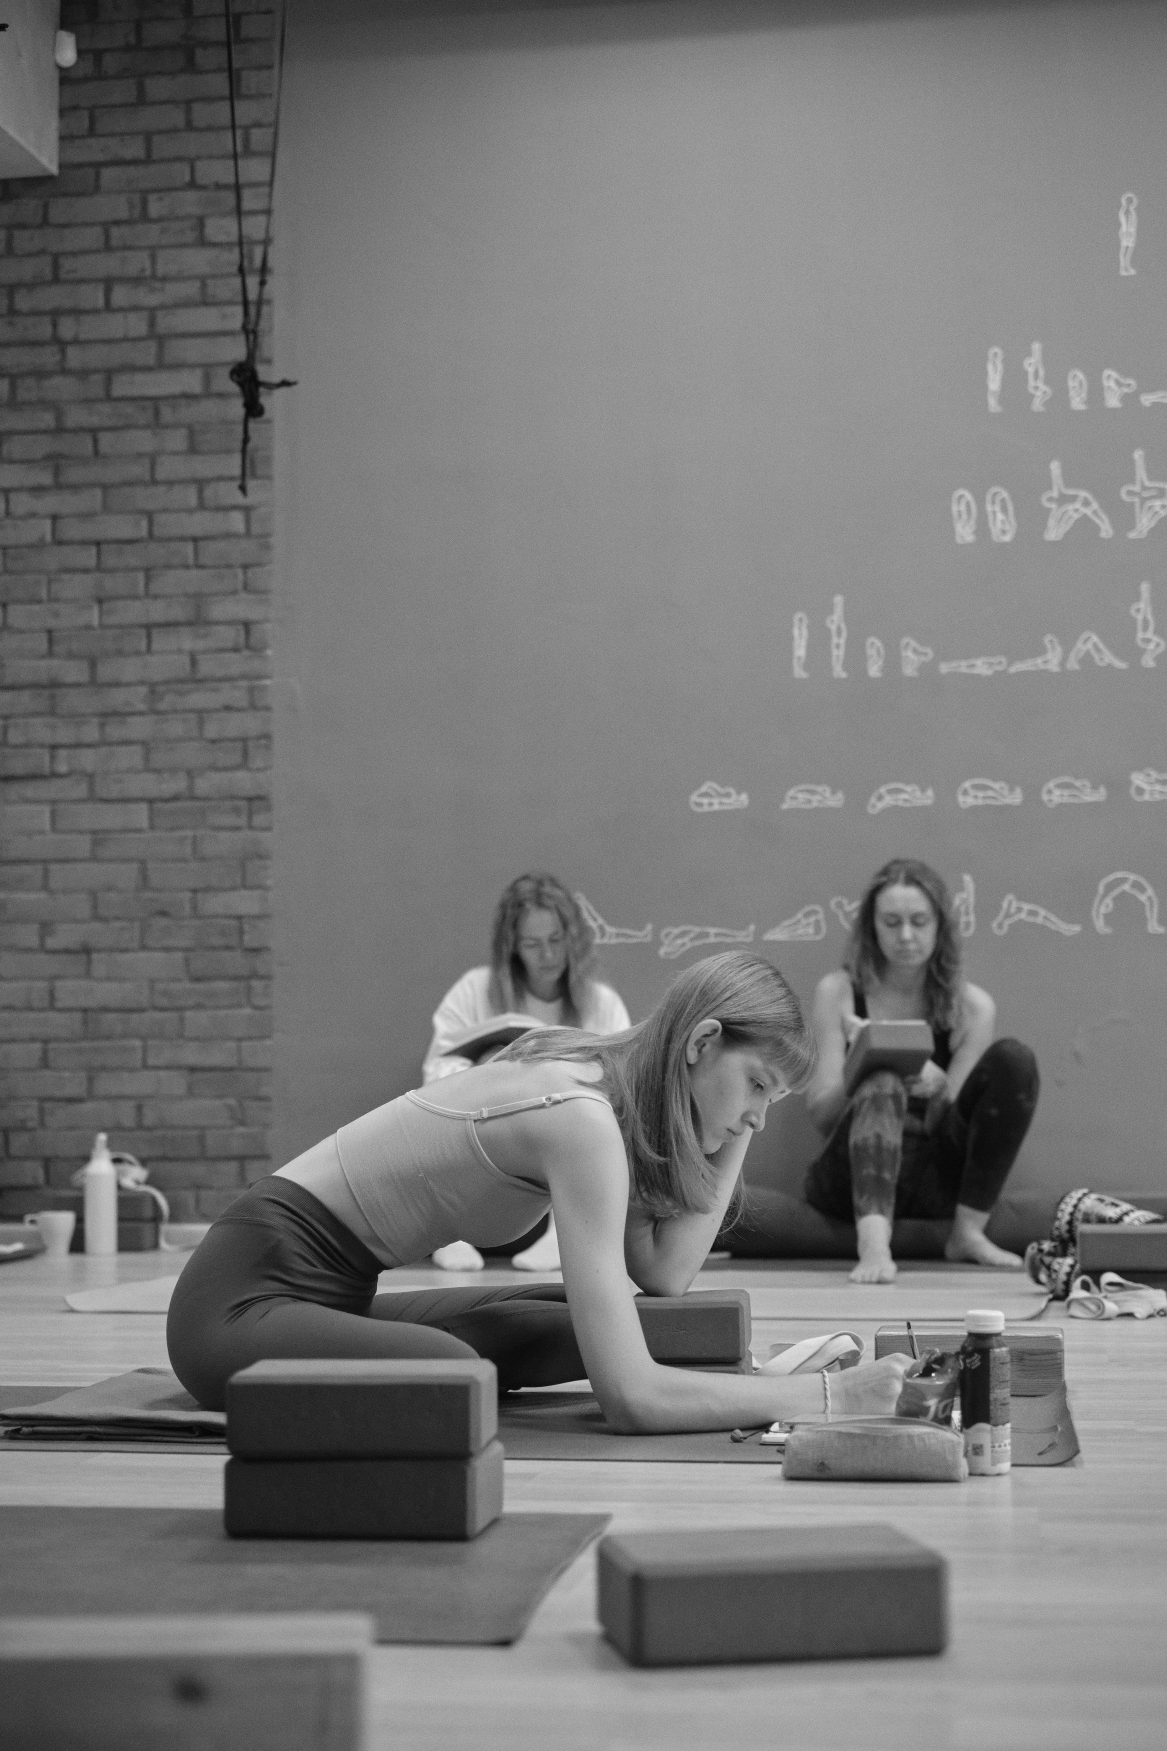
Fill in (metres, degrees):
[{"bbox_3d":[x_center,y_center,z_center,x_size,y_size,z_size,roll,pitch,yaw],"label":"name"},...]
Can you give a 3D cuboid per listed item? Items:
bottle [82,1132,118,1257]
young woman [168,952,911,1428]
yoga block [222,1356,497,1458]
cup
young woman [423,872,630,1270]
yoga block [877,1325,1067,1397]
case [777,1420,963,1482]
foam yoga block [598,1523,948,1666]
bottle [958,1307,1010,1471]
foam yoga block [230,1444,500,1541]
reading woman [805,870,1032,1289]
[{"bbox_3d":[-1.046,0.689,5.580,0.071,0.262,0.071,-1,-4,0],"label":"bottle"},{"bbox_3d":[-0.051,0.366,3.053,0.850,0.550,0.660,-1,-4,11],"label":"young woman"},{"bbox_3d":[-0.199,0.483,2.344,0.230,0.073,0.128,-1,-4,6],"label":"yoga block"},{"bbox_3d":[-1.154,0.773,5.573,0.110,0.095,0.080,-1,-4,0],"label":"cup"},{"bbox_3d":[-0.116,0.401,5.385,0.430,0.790,0.700,-1,-4,9],"label":"young woman"},{"bbox_3d":[0.484,0.606,3.216,0.230,0.073,0.124,-1,-4,10],"label":"yoga block"},{"bbox_3d":[0.296,0.580,2.623,0.182,0.058,0.070,-1,-4,3],"label":"case"},{"bbox_3d":[0.137,0.525,1.886,0.230,0.073,0.128,0,-4,-10],"label":"foam yoga block"},{"bbox_3d":[0.411,0.527,2.647,0.052,0.165,0.052,-1,-4,0],"label":"bottle"},{"bbox_3d":[-0.196,0.554,2.325,0.230,0.073,0.128,-1,-4,10],"label":"foam yoga block"},{"bbox_3d":[0.659,0.375,5.116,0.450,0.790,0.740,-1,-4,6],"label":"reading woman"}]

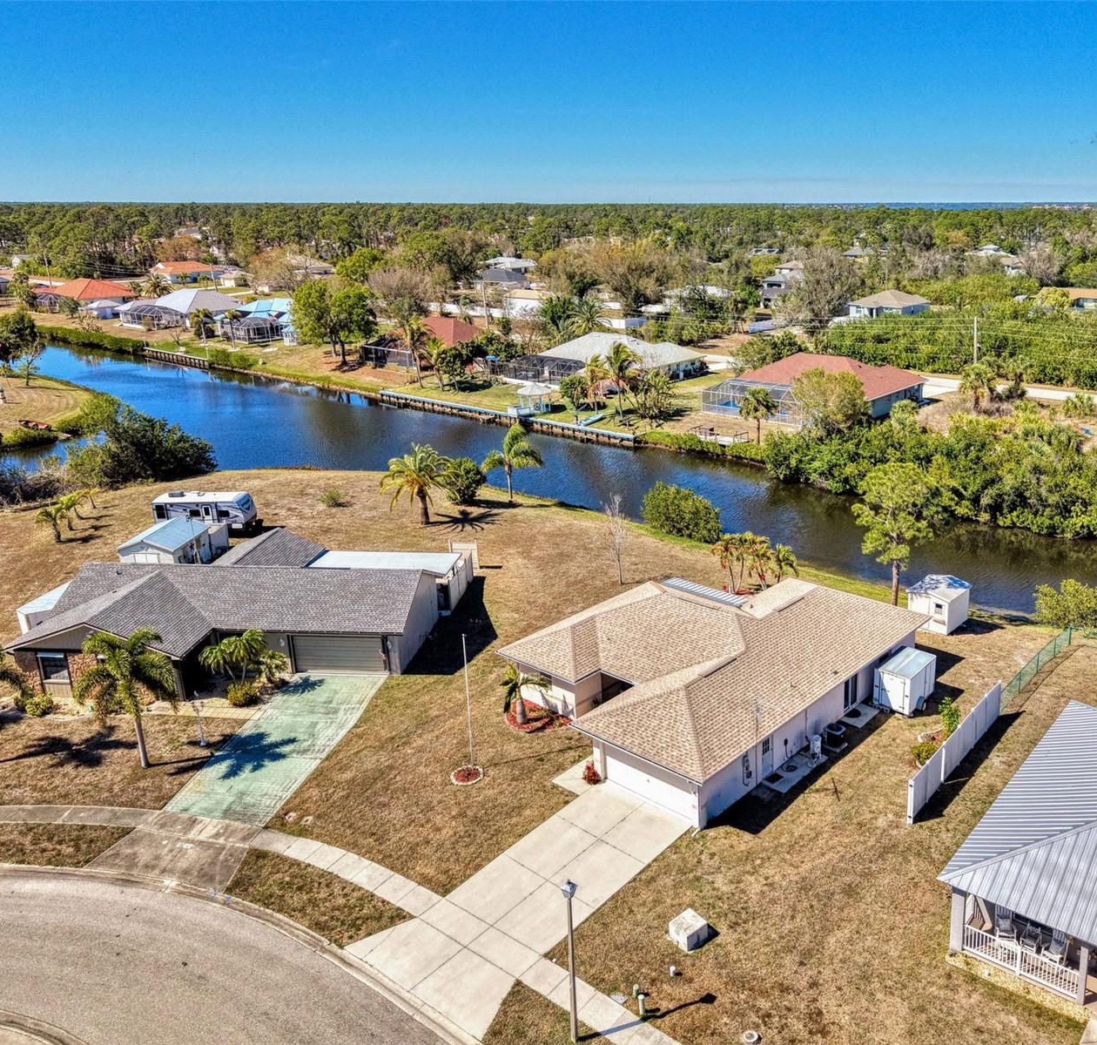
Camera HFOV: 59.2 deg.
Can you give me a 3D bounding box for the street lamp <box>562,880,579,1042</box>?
[{"bbox_3d":[0.736,13.475,29.382,0.480,5.900,0.480,0,18,0],"label":"street lamp"}]

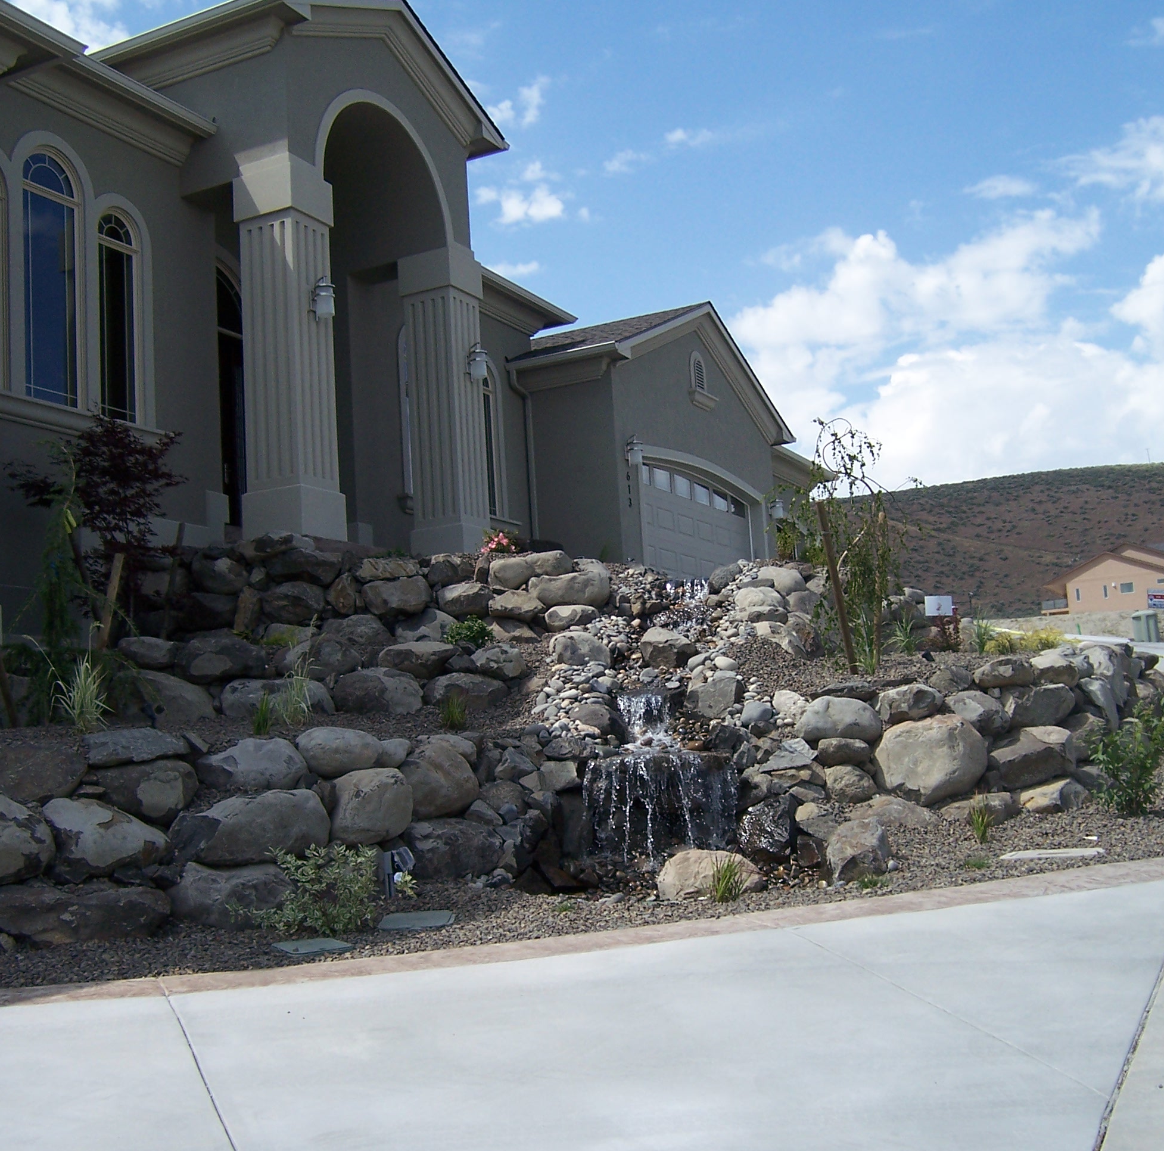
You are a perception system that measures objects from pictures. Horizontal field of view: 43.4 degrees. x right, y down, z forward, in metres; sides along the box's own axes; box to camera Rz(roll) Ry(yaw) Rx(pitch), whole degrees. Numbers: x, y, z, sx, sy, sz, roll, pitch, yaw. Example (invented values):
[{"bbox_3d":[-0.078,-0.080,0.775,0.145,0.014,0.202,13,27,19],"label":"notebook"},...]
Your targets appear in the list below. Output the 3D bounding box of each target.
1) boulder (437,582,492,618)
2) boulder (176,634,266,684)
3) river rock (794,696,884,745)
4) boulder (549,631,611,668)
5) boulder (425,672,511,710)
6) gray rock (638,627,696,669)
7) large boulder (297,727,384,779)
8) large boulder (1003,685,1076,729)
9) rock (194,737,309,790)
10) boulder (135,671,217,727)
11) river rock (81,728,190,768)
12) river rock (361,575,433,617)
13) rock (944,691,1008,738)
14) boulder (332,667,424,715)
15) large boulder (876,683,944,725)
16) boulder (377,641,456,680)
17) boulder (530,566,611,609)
[{"bbox_3d":[-1.172,0.233,14.600,0.539,0.365,0.432,-2,-7,-14],"label":"boulder"},{"bbox_3d":[-3.155,0.734,12.800,0.764,0.436,0.611,-2,-7,-11],"label":"boulder"},{"bbox_3d":[1.723,0.972,9.800,0.570,0.316,0.460,-4,-7,5],"label":"river rock"},{"bbox_3d":[-0.009,0.565,11.300,0.465,0.299,0.400,-3,-7,0],"label":"boulder"},{"bbox_3d":[-0.862,0.866,10.900,0.618,0.276,0.480,-3,-7,-3],"label":"boulder"},{"bbox_3d":[0.703,0.595,12.000,0.472,0.360,0.448,-3,-7,0],"label":"gray rock"},{"bbox_3d":[-1.598,1.170,9.650,0.569,0.326,0.460,-3,-7,-5],"label":"large boulder"},{"bbox_3d":[3.344,0.960,10.700,0.534,0.338,0.428,-3,-7,-6],"label":"large boulder"},{"bbox_3d":[-2.149,1.226,9.500,0.701,0.326,0.520,-3,-7,-7],"label":"rock"},{"bbox_3d":[-3.427,1.034,12.200,0.743,0.466,0.595,-2,-7,-9],"label":"boulder"},{"bbox_3d":[-2.854,1.103,9.350,0.669,0.224,0.480,-2,-7,-9],"label":"river rock"},{"bbox_3d":[-1.821,0.205,14.300,0.676,0.404,0.541,-2,-7,-14],"label":"river rock"},{"bbox_3d":[2.727,0.956,10.100,0.448,0.320,0.420,-4,-7,7],"label":"rock"},{"bbox_3d":[-1.740,0.983,12.500,0.782,0.404,0.625,-2,-7,-11],"label":"boulder"},{"bbox_3d":[2.330,0.912,10.400,0.487,0.302,0.390,-3,-7,0],"label":"large boulder"},{"bbox_3d":[-1.268,0.650,11.250,0.601,0.281,0.480,-3,-7,-3],"label":"boulder"},{"bbox_3d":[-0.101,0.107,13.000,0.694,0.367,0.520,-3,-7,0],"label":"boulder"}]

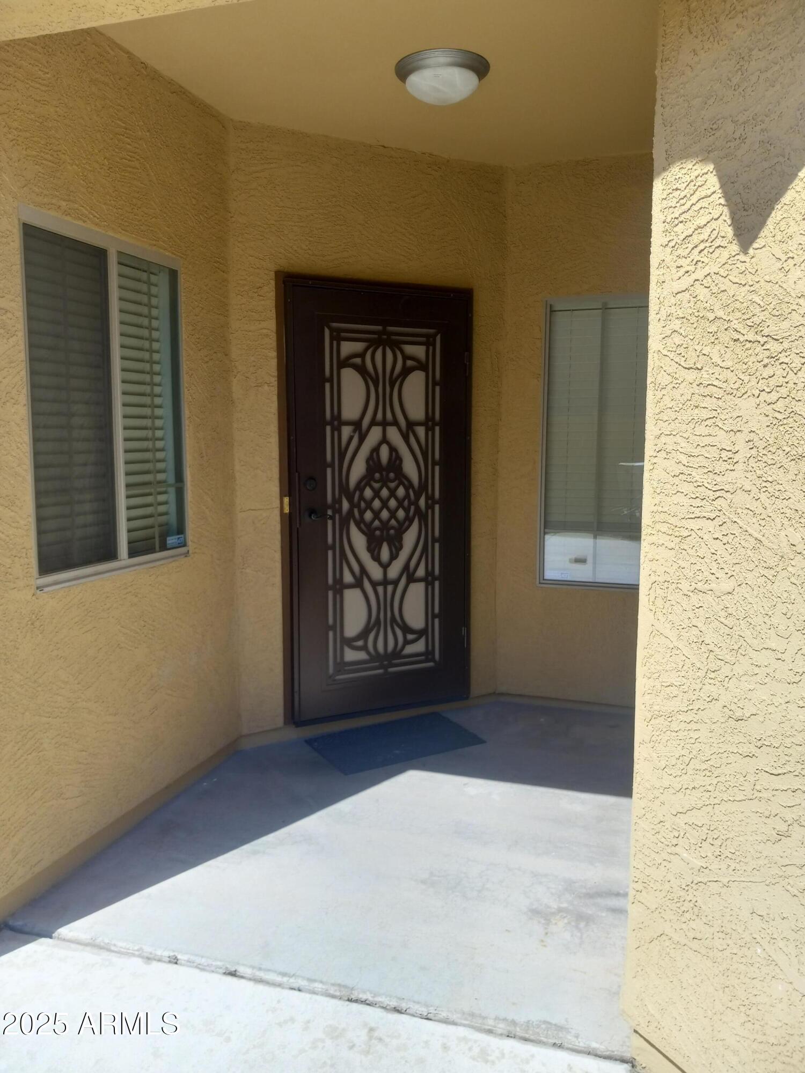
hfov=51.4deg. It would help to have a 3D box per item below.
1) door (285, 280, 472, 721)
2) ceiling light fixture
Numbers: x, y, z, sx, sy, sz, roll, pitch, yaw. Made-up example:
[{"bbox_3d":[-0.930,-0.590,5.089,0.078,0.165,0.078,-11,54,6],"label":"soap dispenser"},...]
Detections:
[{"bbox_3d":[-0.083,-0.146,4.061,0.975,2.070,0.080,-4,8,-27],"label":"door"},{"bbox_3d":[0.146,-1.640,3.043,0.343,0.108,0.343,0,7,0],"label":"ceiling light fixture"}]

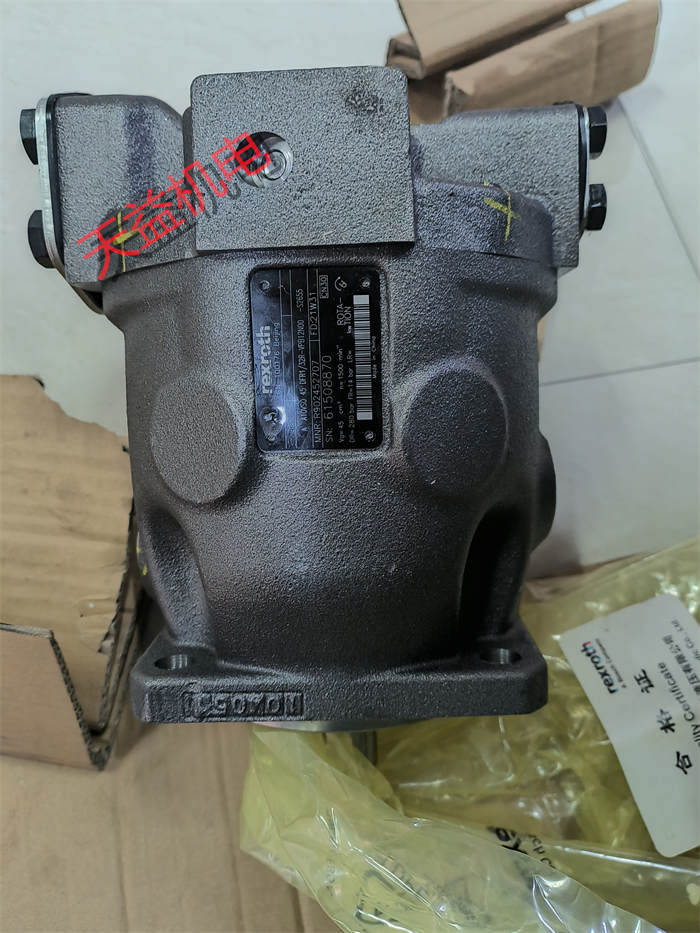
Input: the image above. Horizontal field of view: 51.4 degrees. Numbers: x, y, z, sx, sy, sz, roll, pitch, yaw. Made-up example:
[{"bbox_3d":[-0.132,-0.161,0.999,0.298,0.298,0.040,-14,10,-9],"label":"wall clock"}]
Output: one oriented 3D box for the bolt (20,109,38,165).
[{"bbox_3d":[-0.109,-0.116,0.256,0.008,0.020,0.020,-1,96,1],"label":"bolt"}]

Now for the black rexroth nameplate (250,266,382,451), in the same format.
[{"bbox_3d":[-0.010,-0.033,0.225,0.040,0.002,0.057,-1,96,1],"label":"black rexroth nameplate"}]

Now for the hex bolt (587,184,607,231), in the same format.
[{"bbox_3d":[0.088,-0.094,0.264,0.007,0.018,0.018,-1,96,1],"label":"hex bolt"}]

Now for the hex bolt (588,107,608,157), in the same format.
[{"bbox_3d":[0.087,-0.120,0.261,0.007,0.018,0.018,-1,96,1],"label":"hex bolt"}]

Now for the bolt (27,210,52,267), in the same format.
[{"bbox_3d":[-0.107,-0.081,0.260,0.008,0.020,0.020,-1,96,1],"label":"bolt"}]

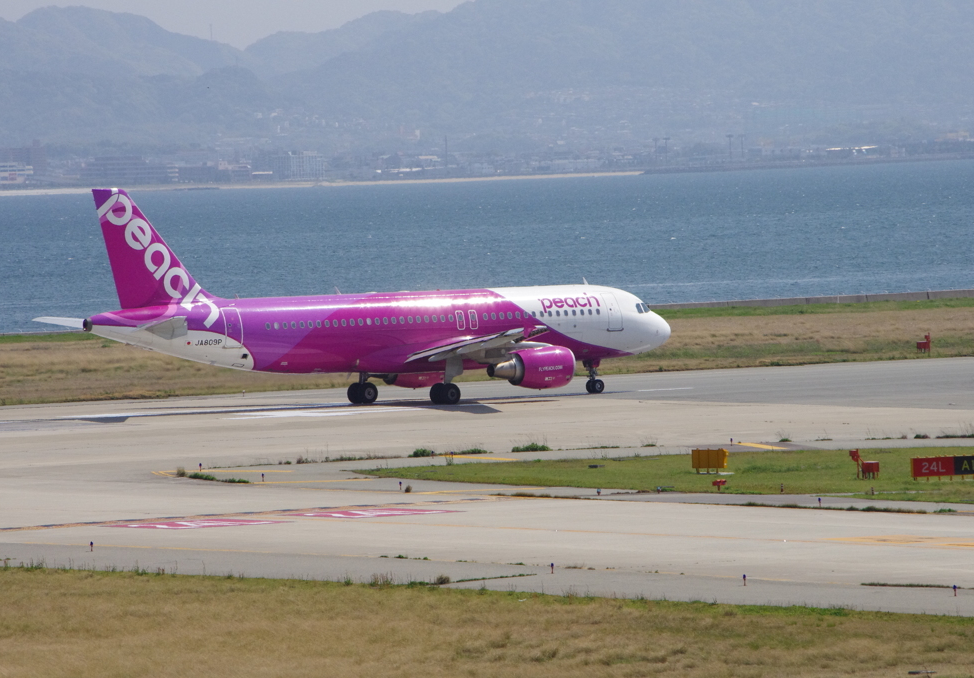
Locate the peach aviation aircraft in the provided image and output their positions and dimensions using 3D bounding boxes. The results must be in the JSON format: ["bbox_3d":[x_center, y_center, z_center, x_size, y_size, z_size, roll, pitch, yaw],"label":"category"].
[{"bbox_3d":[-5.388,-2.414,424.744,37.570,11.760,34.100,-3,2,-36],"label":"peach aviation aircraft"}]

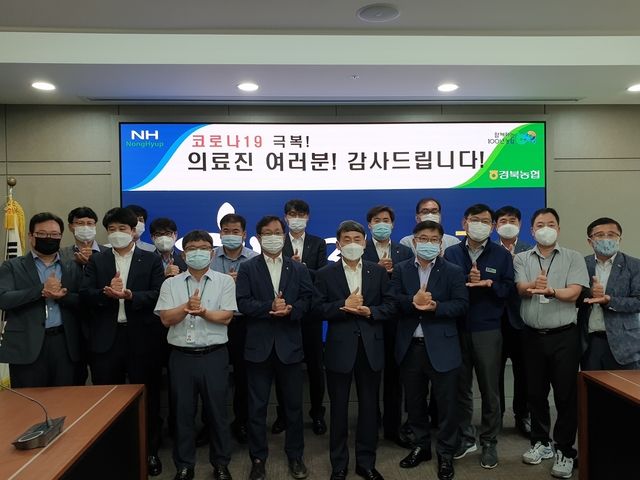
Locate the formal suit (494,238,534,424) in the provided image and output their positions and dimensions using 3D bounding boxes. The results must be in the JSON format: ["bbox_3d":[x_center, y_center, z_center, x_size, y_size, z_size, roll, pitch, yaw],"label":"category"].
[{"bbox_3d":[1.550,0.752,3.910,0.500,1.460,0.340,-1,0,13],"label":"formal suit"}]

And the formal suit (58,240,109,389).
[{"bbox_3d":[-1.690,0.740,3.520,0.560,1.400,0.360,-1,1,-16],"label":"formal suit"}]

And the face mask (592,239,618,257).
[{"bbox_3d":[1.853,0.047,3.120,0.150,0.115,0.095,0,1,25],"label":"face mask"}]

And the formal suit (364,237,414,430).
[{"bbox_3d":[0.505,0.730,3.600,0.500,1.490,0.340,-1,2,2],"label":"formal suit"}]

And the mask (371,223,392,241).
[{"bbox_3d":[0.449,-0.063,3.500,0.145,0.130,0.090,-1,1,5],"label":"mask"}]

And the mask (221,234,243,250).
[{"bbox_3d":[-0.677,0.019,3.680,0.160,0.120,0.085,-1,2,-1],"label":"mask"}]

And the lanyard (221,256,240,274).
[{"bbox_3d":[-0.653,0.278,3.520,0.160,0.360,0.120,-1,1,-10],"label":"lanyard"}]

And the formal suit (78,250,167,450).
[{"bbox_3d":[-1.345,0.756,3.290,0.560,1.430,0.370,-1,0,-13],"label":"formal suit"}]

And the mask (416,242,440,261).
[{"bbox_3d":[0.693,0.071,3.070,0.152,0.116,0.090,-1,1,12],"label":"mask"}]

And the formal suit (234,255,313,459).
[{"bbox_3d":[-0.297,0.791,3.210,0.510,1.400,0.360,-1,0,-5],"label":"formal suit"}]

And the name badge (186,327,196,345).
[{"bbox_3d":[-0.818,0.611,3.060,0.059,0.108,0.010,-1,0,-9],"label":"name badge"}]

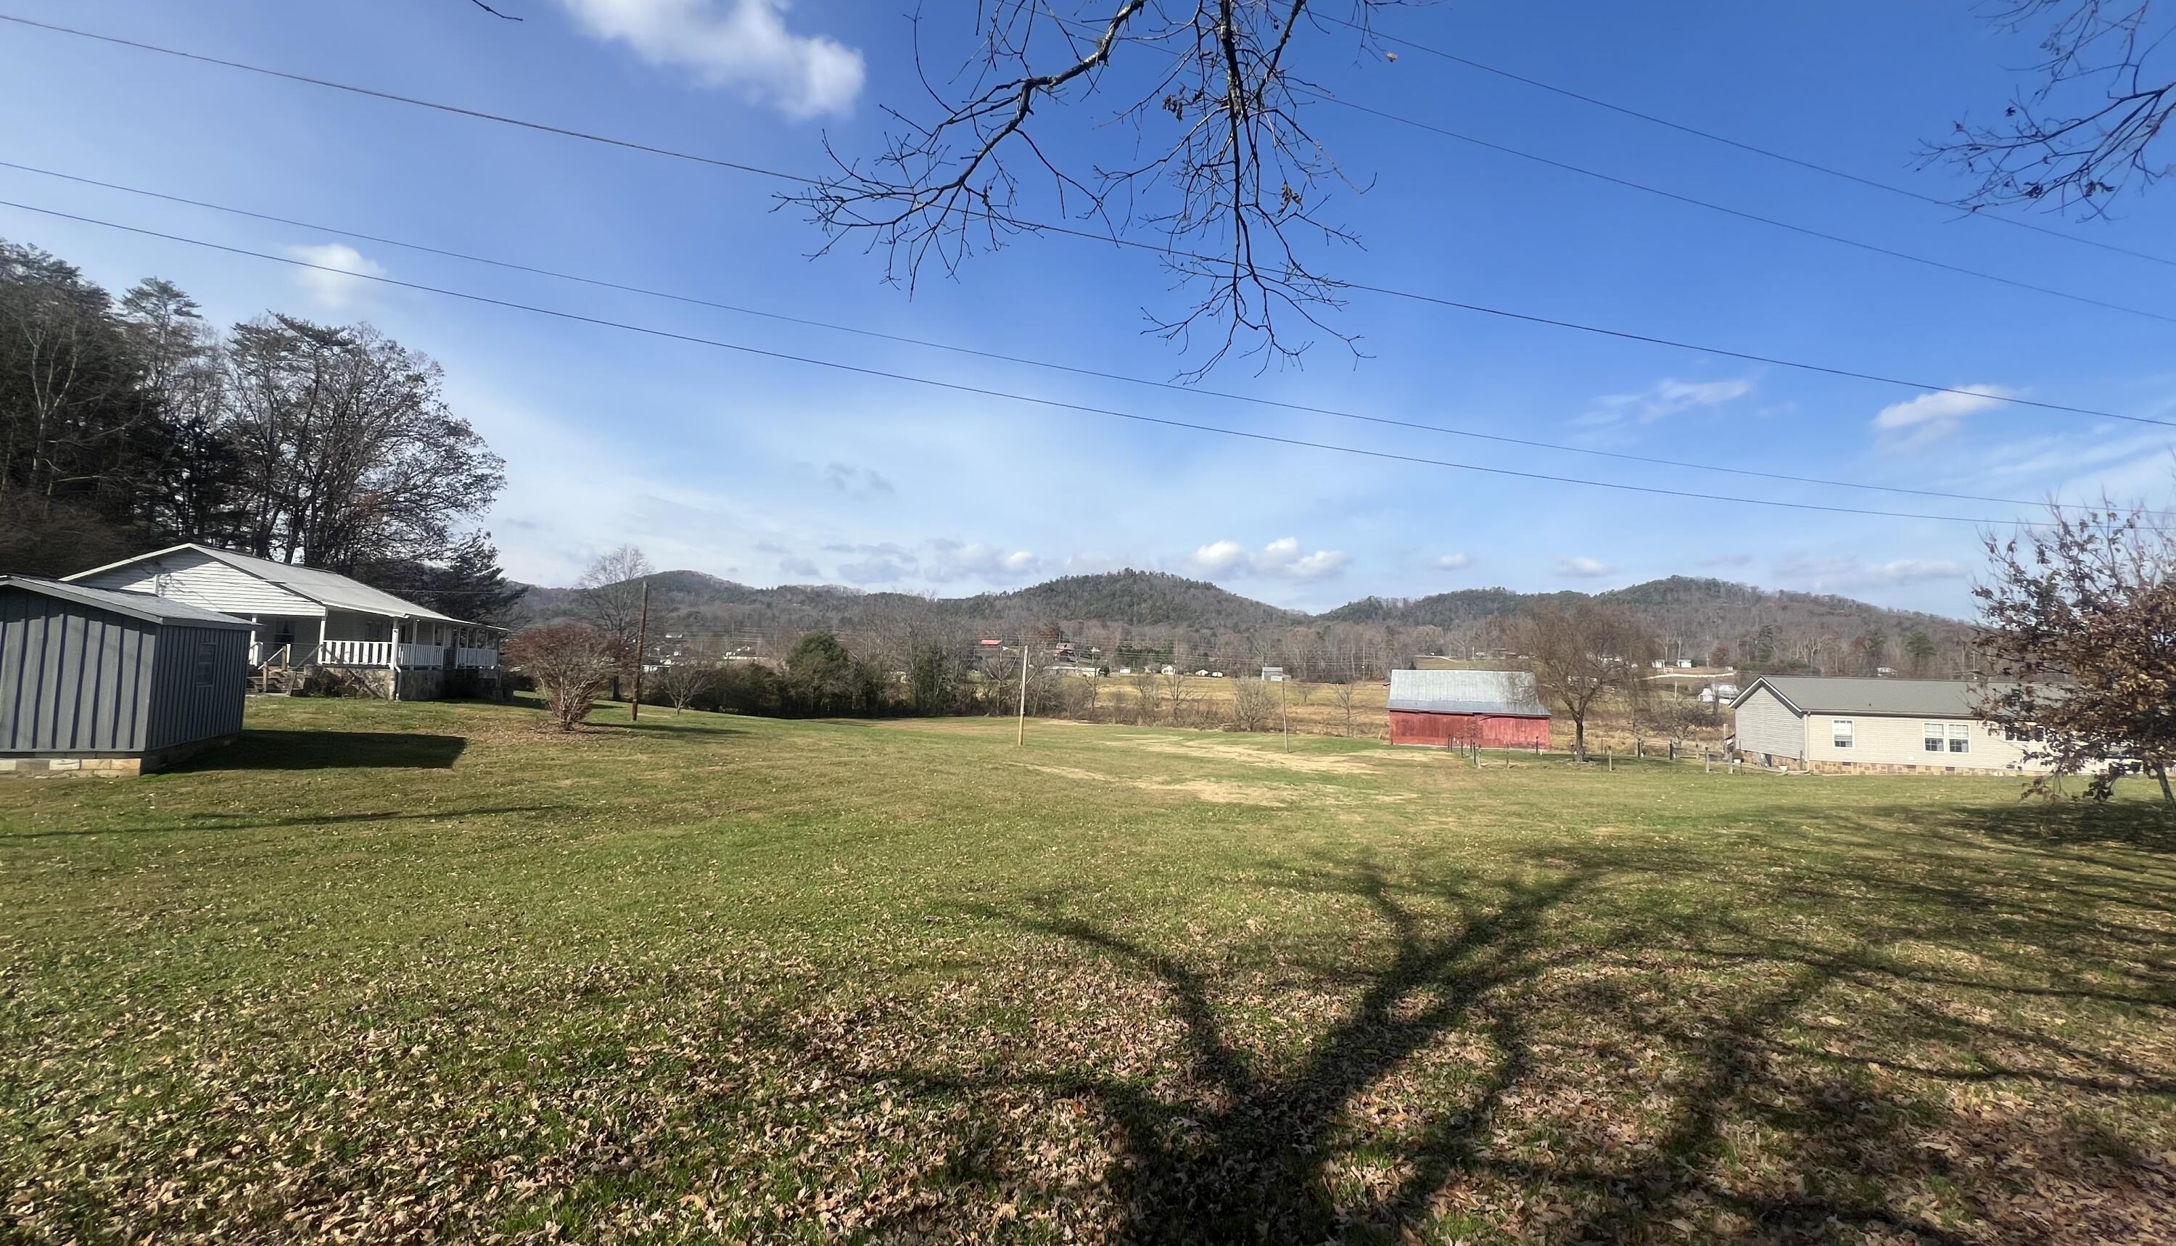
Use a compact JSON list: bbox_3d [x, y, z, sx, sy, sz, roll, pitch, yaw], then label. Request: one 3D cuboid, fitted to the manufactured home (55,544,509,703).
[{"bbox_3d":[-35.727,0.328,38.002,11.400,6.200,12.600,2,-4,-17],"label":"manufactured home"}]

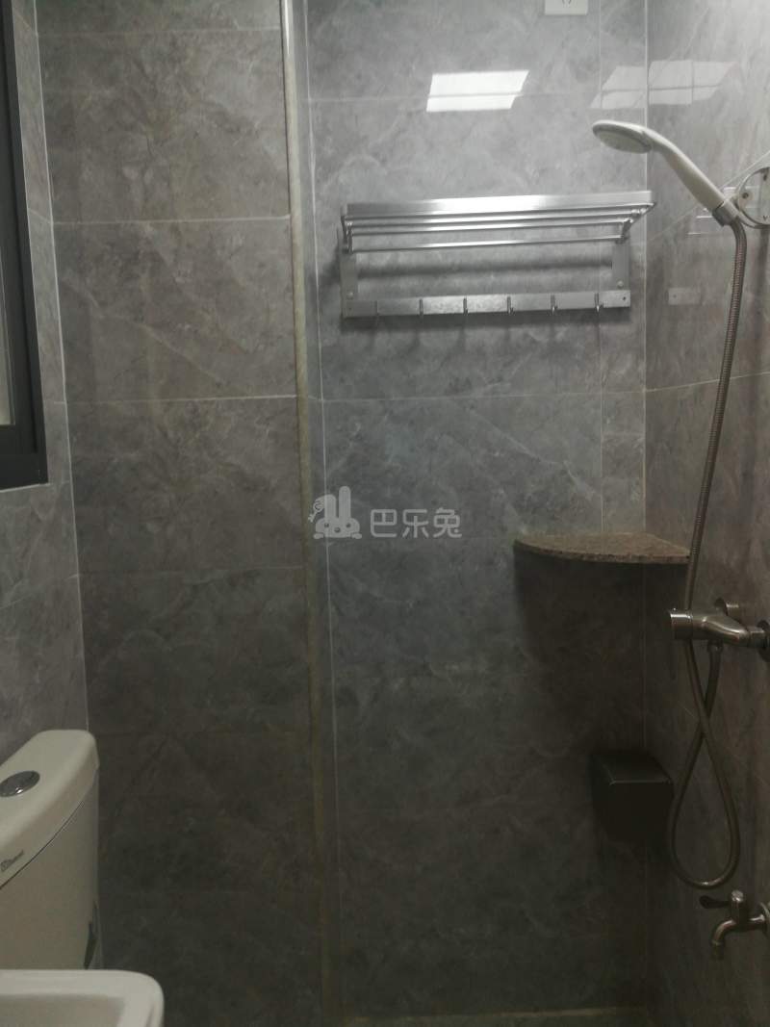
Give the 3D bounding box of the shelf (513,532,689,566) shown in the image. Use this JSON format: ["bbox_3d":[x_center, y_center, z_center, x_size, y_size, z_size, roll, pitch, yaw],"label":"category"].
[{"bbox_3d":[0.418,0.070,1.525,0.278,0.019,0.260,-2,6,0],"label":"shelf"}]

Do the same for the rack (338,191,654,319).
[{"bbox_3d":[0.207,-0.490,1.493,0.597,0.183,0.210,-2,6,0],"label":"rack"}]

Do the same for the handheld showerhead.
[{"bbox_3d":[0.387,-0.472,1.046,0.232,0.058,0.088,34,5,-3],"label":"handheld showerhead"}]

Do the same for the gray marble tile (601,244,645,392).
[{"bbox_3d":[0.498,-0.405,1.611,0.092,0.300,0.012,-2,6,0],"label":"gray marble tile"}]

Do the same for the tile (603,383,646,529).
[{"bbox_3d":[0.507,-0.105,1.641,0.092,0.300,0.012,-2,6,0],"label":"tile"}]

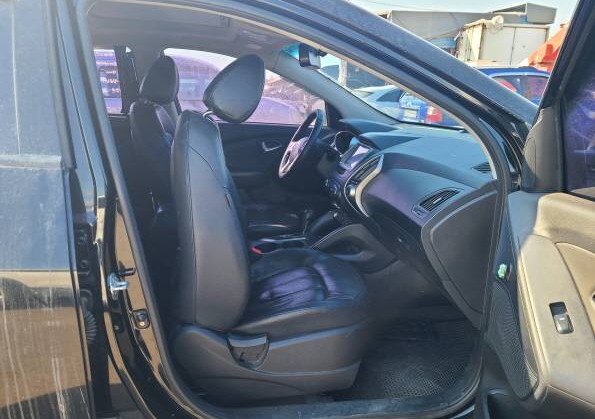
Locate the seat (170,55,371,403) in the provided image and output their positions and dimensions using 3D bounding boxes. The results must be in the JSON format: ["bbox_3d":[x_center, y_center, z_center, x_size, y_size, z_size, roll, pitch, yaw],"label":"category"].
[{"bbox_3d":[-0.105,0.039,1.530,0.650,1.076,0.538,-3,18,-15],"label":"seat"}]

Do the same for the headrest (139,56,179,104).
[{"bbox_3d":[-0.623,-0.583,2.005,0.132,0.213,0.274,8,15,-18],"label":"headrest"}]

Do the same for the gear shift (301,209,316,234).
[{"bbox_3d":[0.044,0.046,2.004,0.076,0.122,0.061,-3,18,-15],"label":"gear shift"}]

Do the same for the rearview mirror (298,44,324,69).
[{"bbox_3d":[0.044,-0.597,1.778,0.056,0.081,0.249,0,17,-7],"label":"rearview mirror"}]

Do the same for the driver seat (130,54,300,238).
[{"bbox_3d":[-0.367,-0.187,2.185,0.770,1.070,0.530,-1,17,-5],"label":"driver seat"}]

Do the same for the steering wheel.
[{"bbox_3d":[0.015,-0.327,2.263,0.091,0.388,0.388,26,9,-21],"label":"steering wheel"}]

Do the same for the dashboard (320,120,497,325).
[{"bbox_3d":[0.402,-0.106,2.033,0.507,0.589,1.462,-3,18,-15],"label":"dashboard"}]

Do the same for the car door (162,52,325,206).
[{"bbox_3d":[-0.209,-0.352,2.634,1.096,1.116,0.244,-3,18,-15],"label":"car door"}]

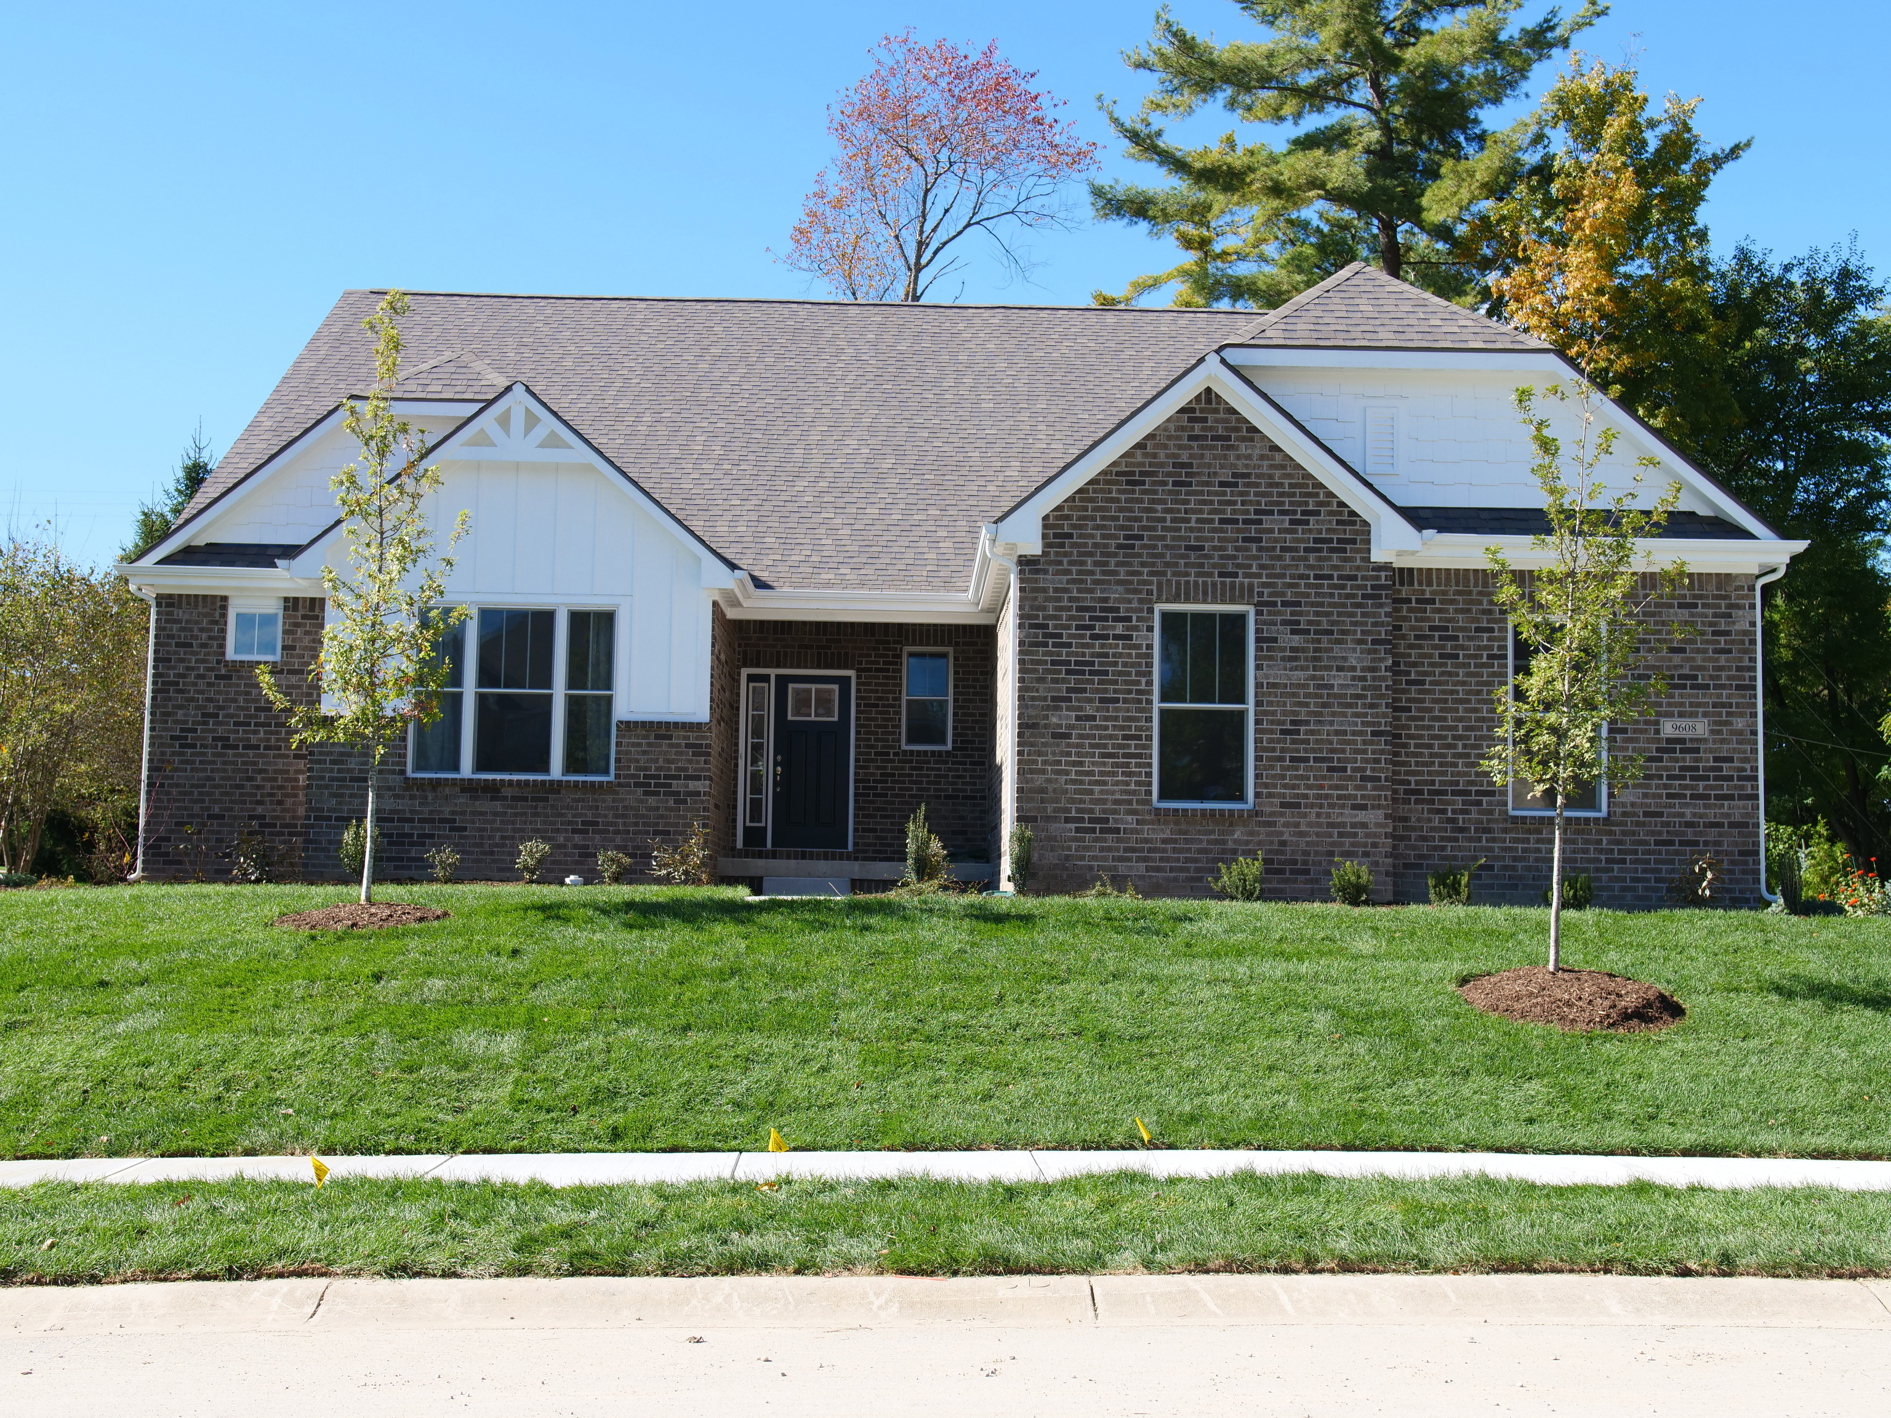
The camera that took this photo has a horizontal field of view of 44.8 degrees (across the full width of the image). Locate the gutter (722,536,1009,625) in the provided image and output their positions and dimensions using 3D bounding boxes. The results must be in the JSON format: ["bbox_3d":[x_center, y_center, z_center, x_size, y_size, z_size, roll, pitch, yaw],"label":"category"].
[{"bbox_3d":[-0.879,-1.291,22.615,2.950,0.270,4.600,1,-5,-1],"label":"gutter"}]

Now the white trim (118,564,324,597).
[{"bbox_3d":[-7.393,-1.318,23.526,2.052,0.250,0.420,1,-5,-1],"label":"white trim"}]

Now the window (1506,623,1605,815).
[{"bbox_3d":[5.528,0.076,20.699,0.917,1.821,0.100,1,-5,-1],"label":"window"}]

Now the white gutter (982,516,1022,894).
[{"bbox_3d":[0.481,-0.010,20.279,0.330,3.220,0.450,1,-5,-1],"label":"white gutter"}]

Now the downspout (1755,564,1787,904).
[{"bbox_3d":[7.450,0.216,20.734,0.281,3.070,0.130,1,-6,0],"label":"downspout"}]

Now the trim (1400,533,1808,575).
[{"bbox_3d":[5.856,-1.398,20.646,3.750,0.260,0.380,1,-6,0],"label":"trim"}]

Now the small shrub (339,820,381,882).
[{"bbox_3d":[-5.827,1.422,22.824,0.440,0.623,0.440,1,-6,0],"label":"small shrub"}]

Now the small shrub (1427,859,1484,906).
[{"bbox_3d":[4.399,1.506,19.771,0.486,0.426,0.461,1,-5,-1],"label":"small shrub"}]

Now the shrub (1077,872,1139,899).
[{"bbox_3d":[1.385,1.508,19.557,0.542,0.232,0.420,1,-6,0],"label":"shrub"}]

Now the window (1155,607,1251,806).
[{"bbox_3d":[2.311,-0.024,20.505,0.899,1.817,0.100,1,-5,-1],"label":"window"}]

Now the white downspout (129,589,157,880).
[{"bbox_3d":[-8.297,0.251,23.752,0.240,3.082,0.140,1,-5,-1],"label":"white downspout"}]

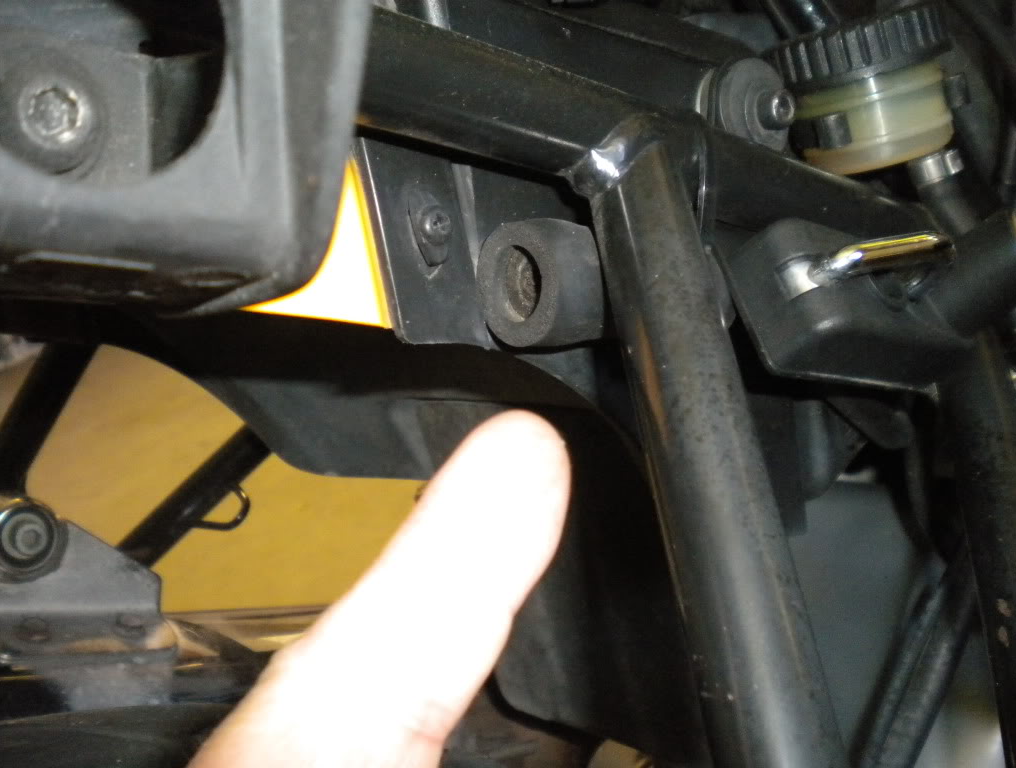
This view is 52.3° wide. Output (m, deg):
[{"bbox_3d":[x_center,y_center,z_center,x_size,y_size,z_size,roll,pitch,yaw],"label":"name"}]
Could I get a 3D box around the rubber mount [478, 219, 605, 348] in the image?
[{"bbox_3d":[0.014,-0.026,0.270,0.031,0.031,0.031,-6,24,-39],"label":"rubber mount"}]

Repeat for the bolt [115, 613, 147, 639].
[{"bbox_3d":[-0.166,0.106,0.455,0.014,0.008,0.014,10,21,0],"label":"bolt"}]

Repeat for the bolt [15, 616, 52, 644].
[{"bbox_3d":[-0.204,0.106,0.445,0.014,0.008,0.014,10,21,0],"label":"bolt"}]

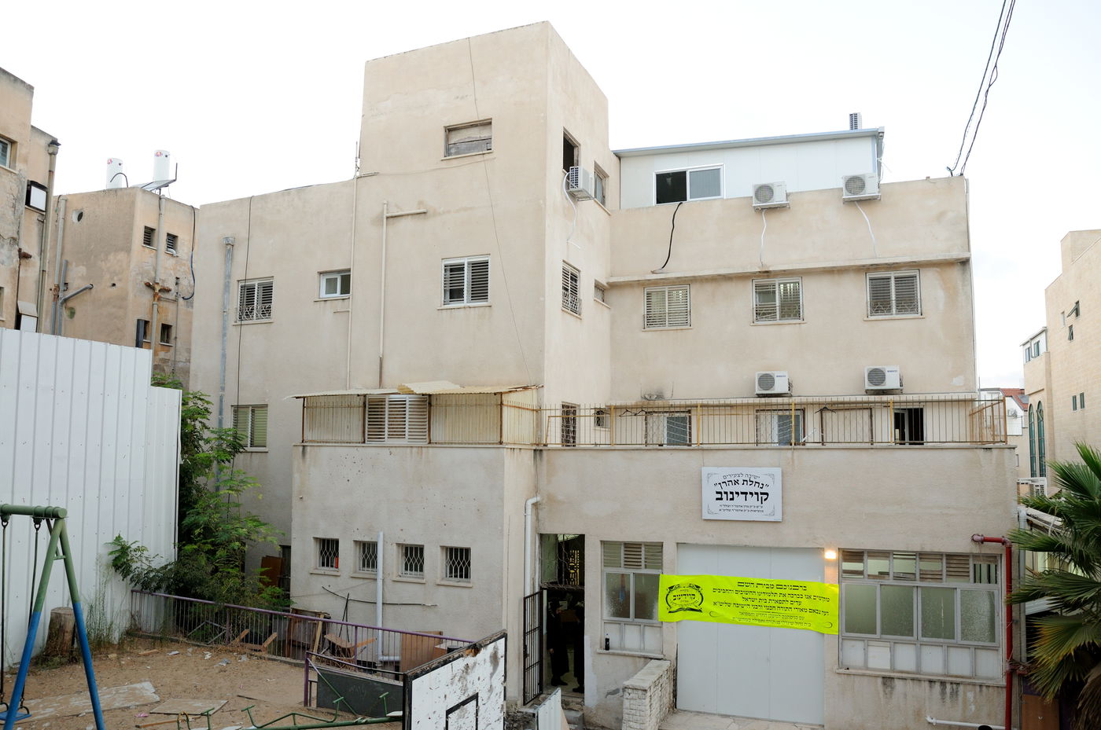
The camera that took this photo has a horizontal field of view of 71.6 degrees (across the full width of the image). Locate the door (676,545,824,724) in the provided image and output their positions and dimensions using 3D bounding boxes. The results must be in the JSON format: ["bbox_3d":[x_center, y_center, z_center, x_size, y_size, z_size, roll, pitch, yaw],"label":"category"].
[{"bbox_3d":[3.490,4.770,13.600,2.600,3.050,0.120,-2,-6,22],"label":"door"}]

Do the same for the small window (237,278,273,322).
[{"bbox_3d":[-7.166,-1.570,18.570,1.165,1.055,0.120,-2,-6,22],"label":"small window"}]

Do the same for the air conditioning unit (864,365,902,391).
[{"bbox_3d":[8.007,0.332,18.424,0.787,0.569,0.320,-2,-7,17],"label":"air conditioning unit"}]

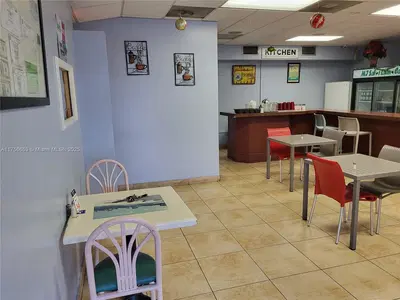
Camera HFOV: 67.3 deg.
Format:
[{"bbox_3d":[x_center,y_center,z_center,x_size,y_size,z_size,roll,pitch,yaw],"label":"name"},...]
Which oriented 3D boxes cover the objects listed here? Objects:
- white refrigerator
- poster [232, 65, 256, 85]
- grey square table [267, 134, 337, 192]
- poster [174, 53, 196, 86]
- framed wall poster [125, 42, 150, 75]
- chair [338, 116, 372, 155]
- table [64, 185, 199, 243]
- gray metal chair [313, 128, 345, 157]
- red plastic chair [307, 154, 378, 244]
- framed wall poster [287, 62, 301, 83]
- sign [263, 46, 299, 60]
[{"bbox_3d":[3.894,-0.911,8.029,0.720,1.740,0.830,-4,12,-15],"label":"white refrigerator"},{"bbox_3d":[1.202,-2.009,8.081,0.680,0.515,0.030,-4,12,-15],"label":"poster"},{"bbox_3d":[1.743,0.199,5.218,0.830,0.750,0.820,-4,12,-15],"label":"grey square table"},{"bbox_3d":[-0.245,-1.305,4.896,0.335,0.515,0.025,-4,12,-15],"label":"poster"},{"bbox_3d":[-0.973,-1.419,4.661,0.340,0.510,0.025,-4,12,-15],"label":"framed wall poster"},{"bbox_3d":[3.074,-0.133,5.989,0.470,1.040,0.470,-4,12,-15],"label":"chair"},{"bbox_3d":[-0.532,0.814,2.372,0.820,0.750,0.780,-4,12,-15],"label":"table"},{"bbox_3d":[2.157,0.119,5.313,0.540,0.850,0.470,-4,12,-15],"label":"gray metal chair"},{"bbox_3d":[1.598,0.515,3.372,0.530,0.850,0.470,-4,12,-15],"label":"red plastic chair"},{"bbox_3d":[2.671,-2.161,8.482,0.405,0.550,0.030,-4,12,-15],"label":"framed wall poster"},{"bbox_3d":[2.145,-2.545,7.906,1.060,0.270,0.030,-4,12,-15],"label":"sign"}]

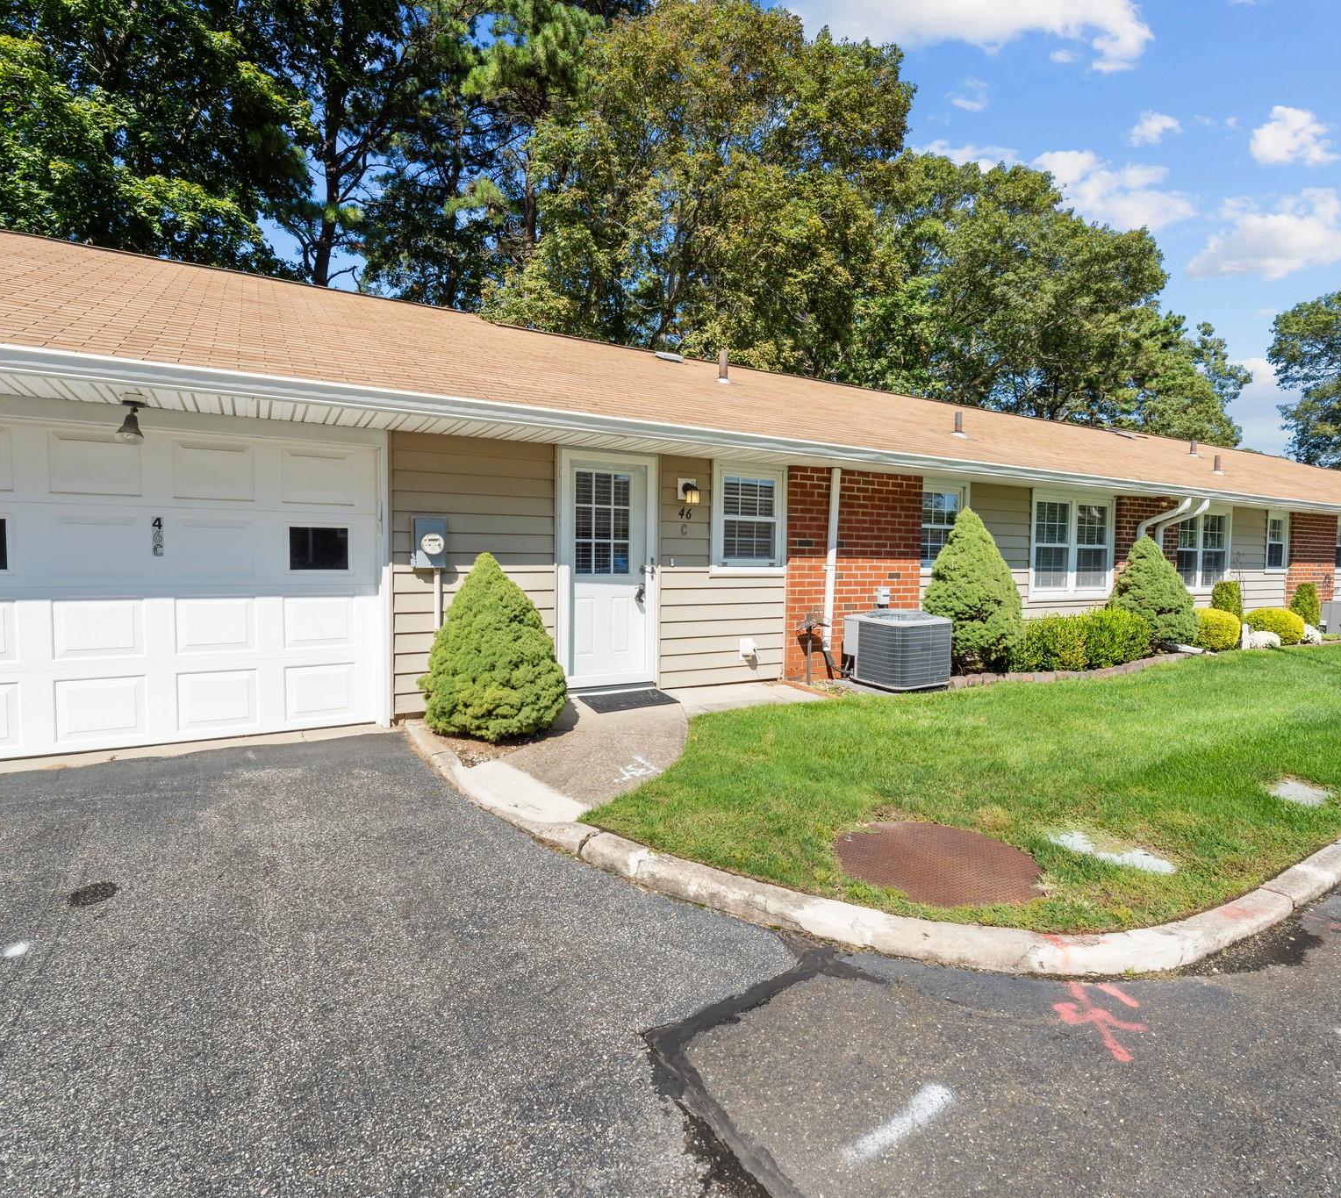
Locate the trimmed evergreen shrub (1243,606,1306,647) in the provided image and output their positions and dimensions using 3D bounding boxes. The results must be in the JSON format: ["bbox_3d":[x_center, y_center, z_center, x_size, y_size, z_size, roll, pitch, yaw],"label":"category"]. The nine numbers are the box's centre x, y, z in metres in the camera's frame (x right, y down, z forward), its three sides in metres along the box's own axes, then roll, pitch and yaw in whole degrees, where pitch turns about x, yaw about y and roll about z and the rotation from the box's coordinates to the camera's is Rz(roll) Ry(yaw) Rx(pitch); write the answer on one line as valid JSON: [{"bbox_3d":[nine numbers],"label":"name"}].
[{"bbox_3d":[9.749,0.396,11.288,0.720,0.620,0.720,-1,3,-29],"label":"trimmed evergreen shrub"}]

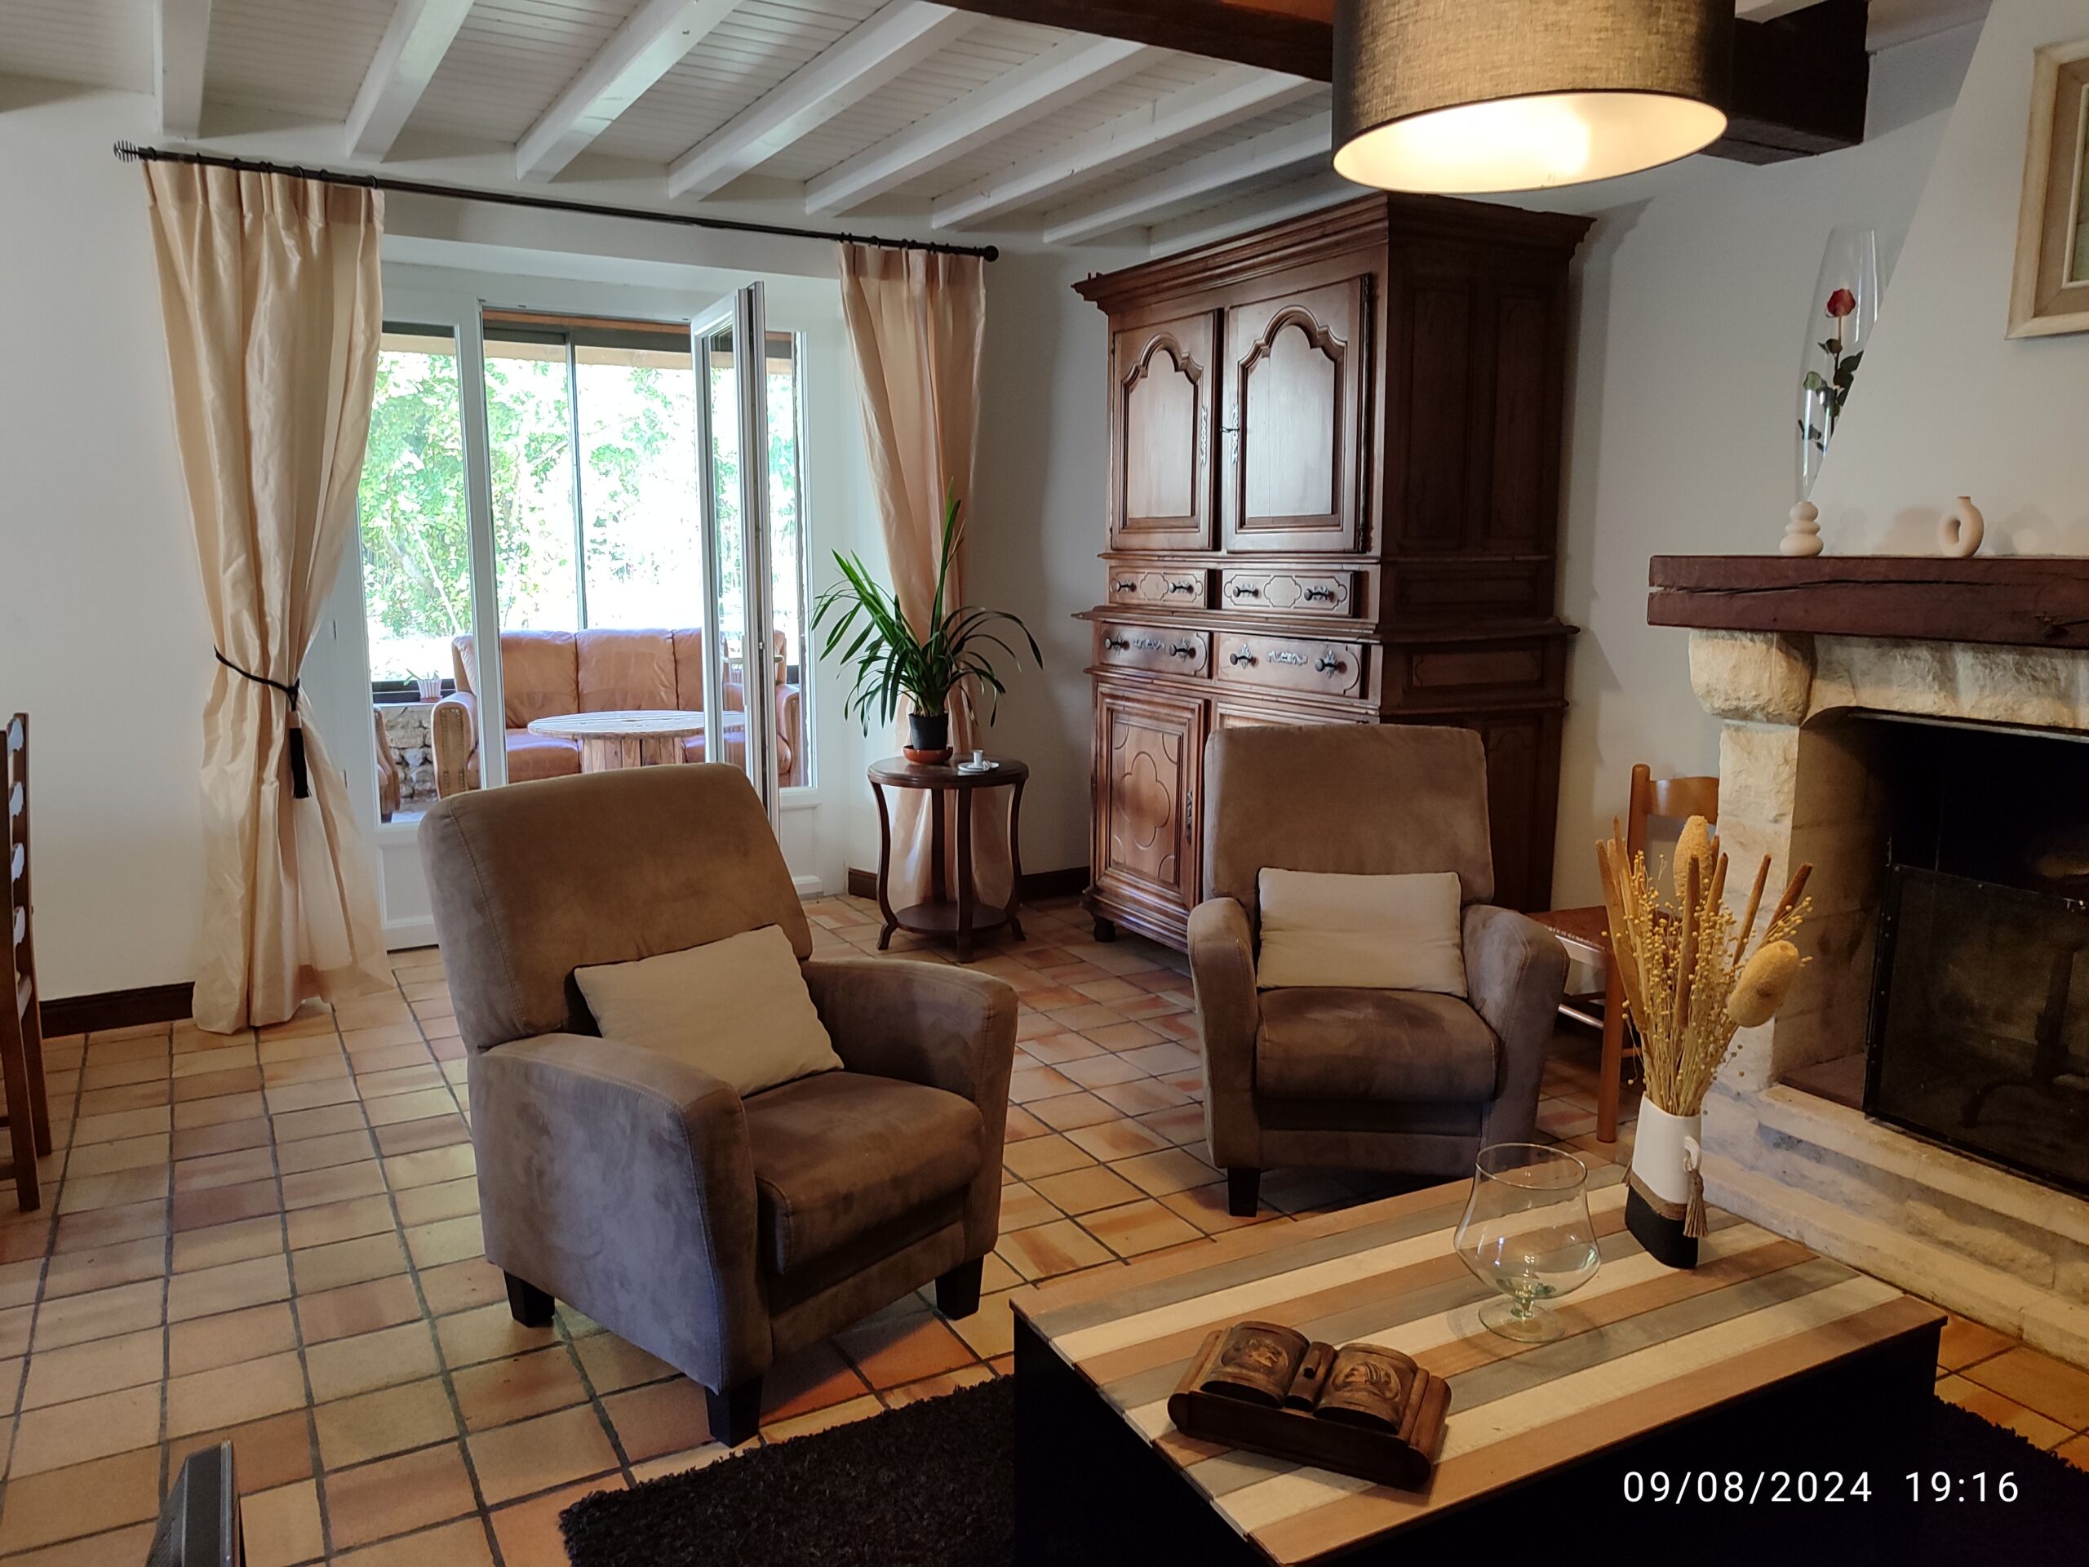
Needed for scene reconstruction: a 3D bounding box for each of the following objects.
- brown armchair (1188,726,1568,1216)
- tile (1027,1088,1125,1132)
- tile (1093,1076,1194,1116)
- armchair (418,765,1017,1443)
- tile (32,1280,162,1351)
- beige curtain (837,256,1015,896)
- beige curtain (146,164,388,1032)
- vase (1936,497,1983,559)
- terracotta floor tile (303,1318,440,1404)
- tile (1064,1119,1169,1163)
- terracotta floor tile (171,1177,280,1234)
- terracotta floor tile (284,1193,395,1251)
[{"bbox_3d":[0.694,0.374,3.401,0.740,0.960,0.800,1,9,5],"label":"brown armchair"},{"bbox_3d":[0.079,0.848,3.864,0.200,0.015,0.200,-5,11,-29],"label":"tile"},{"bbox_3d":[0.255,0.813,3.881,0.200,0.018,0.200,-5,11,-29],"label":"tile"},{"bbox_3d":[-0.625,0.510,2.844,0.869,0.975,0.748,8,12,40],"label":"armchair"},{"bbox_3d":[-1.700,0.964,2.724,0.196,0.014,0.196,-5,10,-29],"label":"tile"},{"bbox_3d":[-0.410,-0.665,5.419,0.640,2.397,0.200,-5,11,-31],"label":"beige curtain"},{"bbox_3d":[-2.145,-0.489,4.288,0.630,2.360,0.190,-5,10,-29],"label":"beige curtain"},{"bbox_3d":[1.706,-0.477,2.808,0.036,0.119,0.102,-1,9,-7],"label":"vase"},{"bbox_3d":[-1.155,1.002,2.603,0.198,0.015,0.198,-5,10,-29],"label":"terracotta floor tile"},{"bbox_3d":[0.175,0.854,3.587,0.198,0.015,0.198,-5,10,-29],"label":"tile"},{"bbox_3d":[-1.752,0.911,3.234,0.200,0.018,0.200,-5,11,-29],"label":"terracotta floor tile"},{"bbox_3d":[-1.455,0.915,3.127,0.198,0.015,0.198,-5,10,-29],"label":"terracotta floor tile"}]

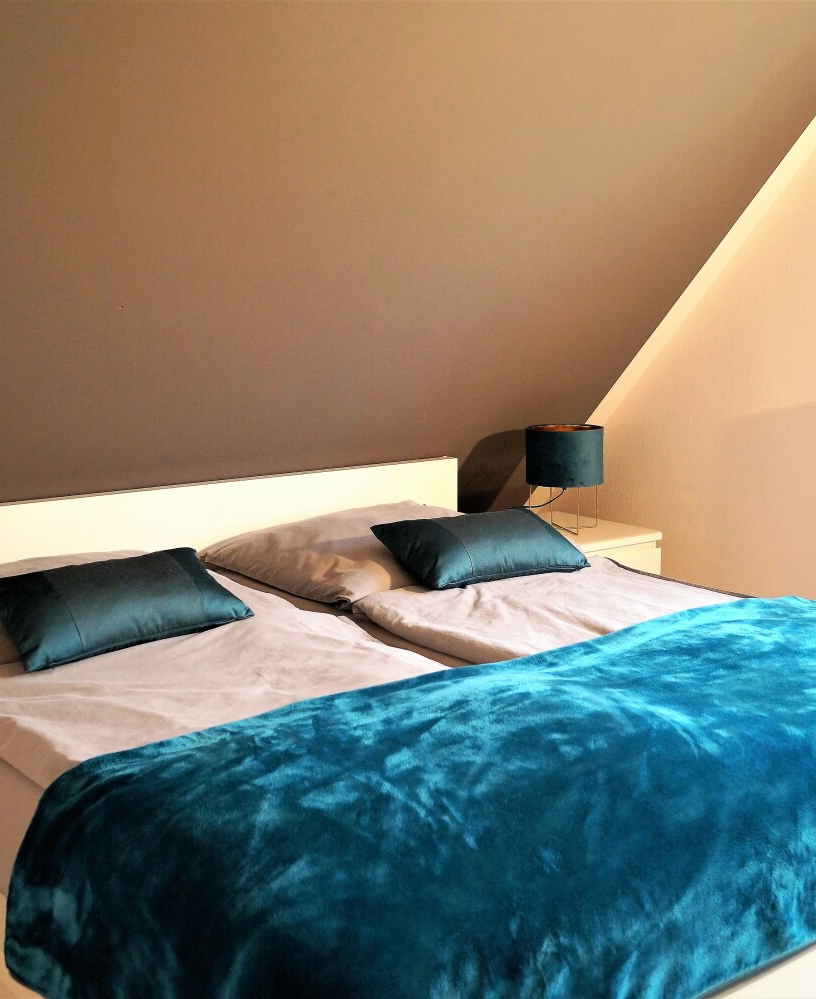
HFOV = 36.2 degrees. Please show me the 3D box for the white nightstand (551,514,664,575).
[{"bbox_3d":[0.531,0.367,4.232,0.400,0.550,0.480,-7,12,-39],"label":"white nightstand"}]

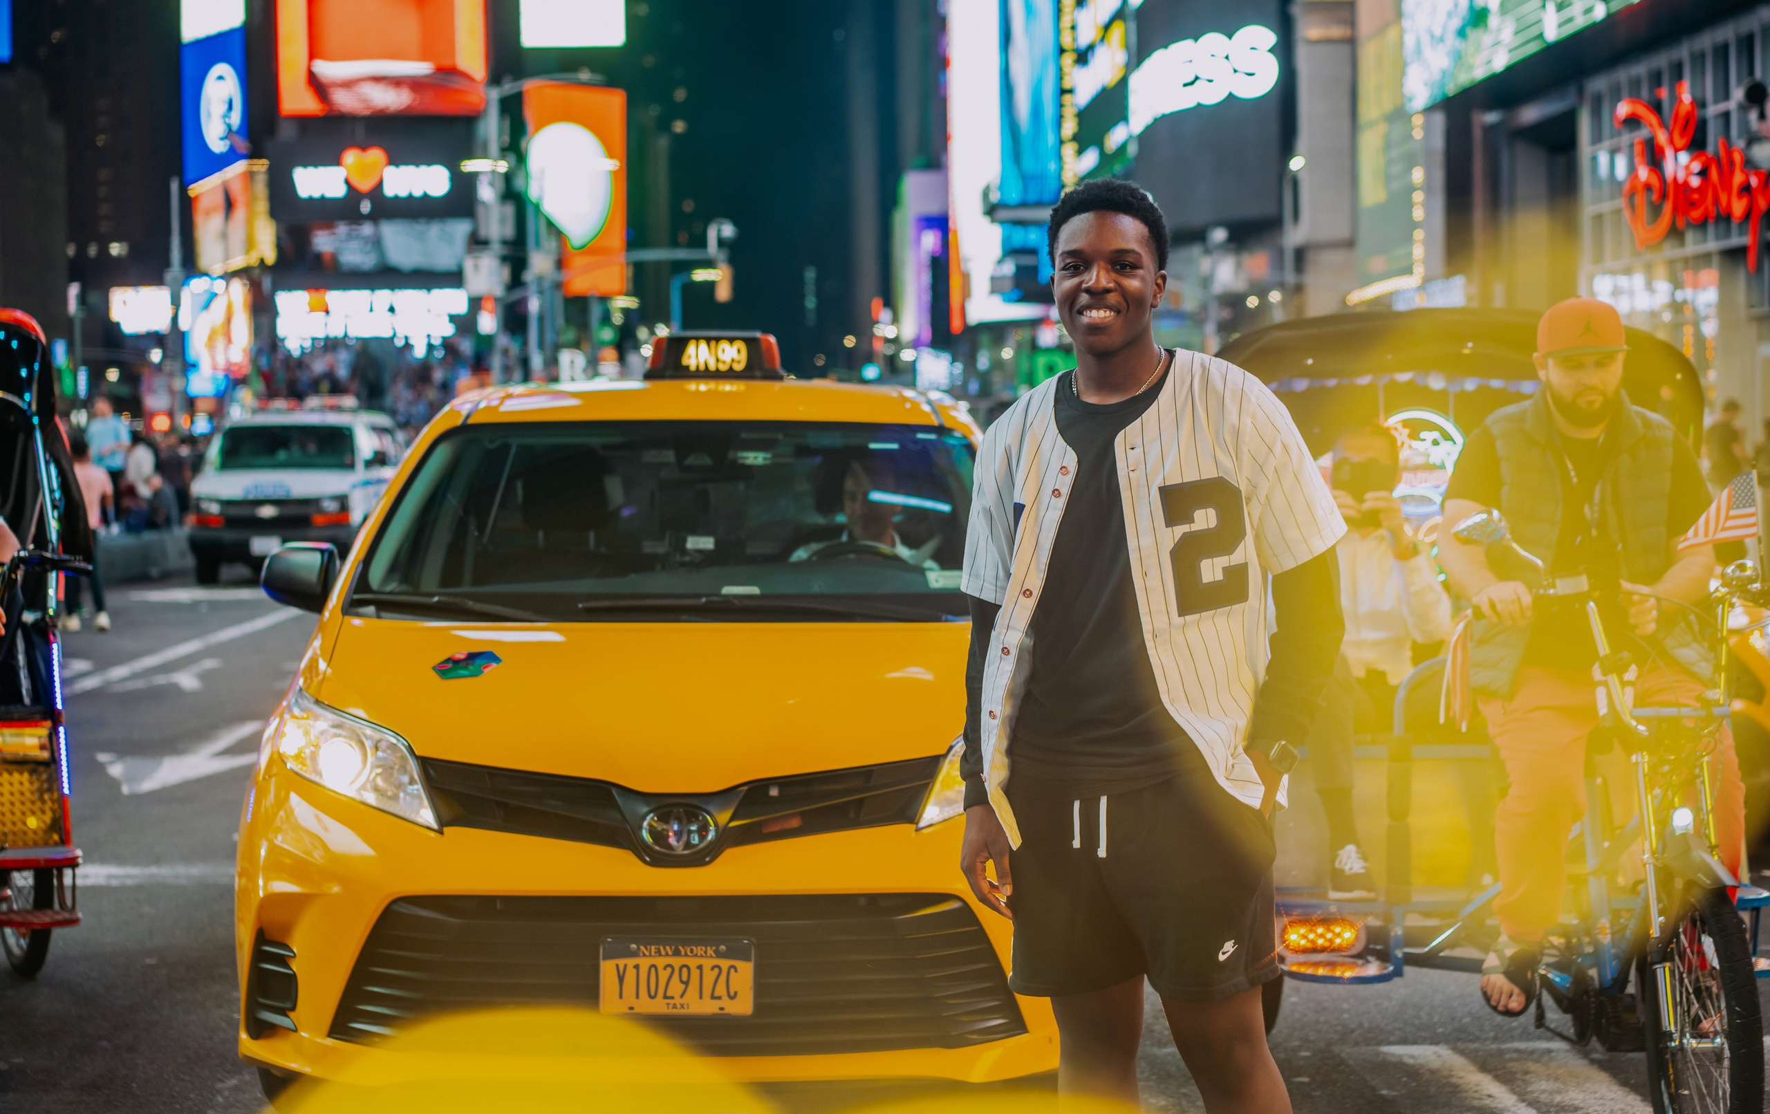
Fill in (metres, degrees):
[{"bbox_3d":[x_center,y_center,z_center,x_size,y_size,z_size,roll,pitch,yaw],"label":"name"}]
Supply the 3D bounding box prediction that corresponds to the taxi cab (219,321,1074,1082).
[{"bbox_3d":[-0.497,0.298,7.863,2.130,1.895,5.090,0,2,-2],"label":"taxi cab"}]

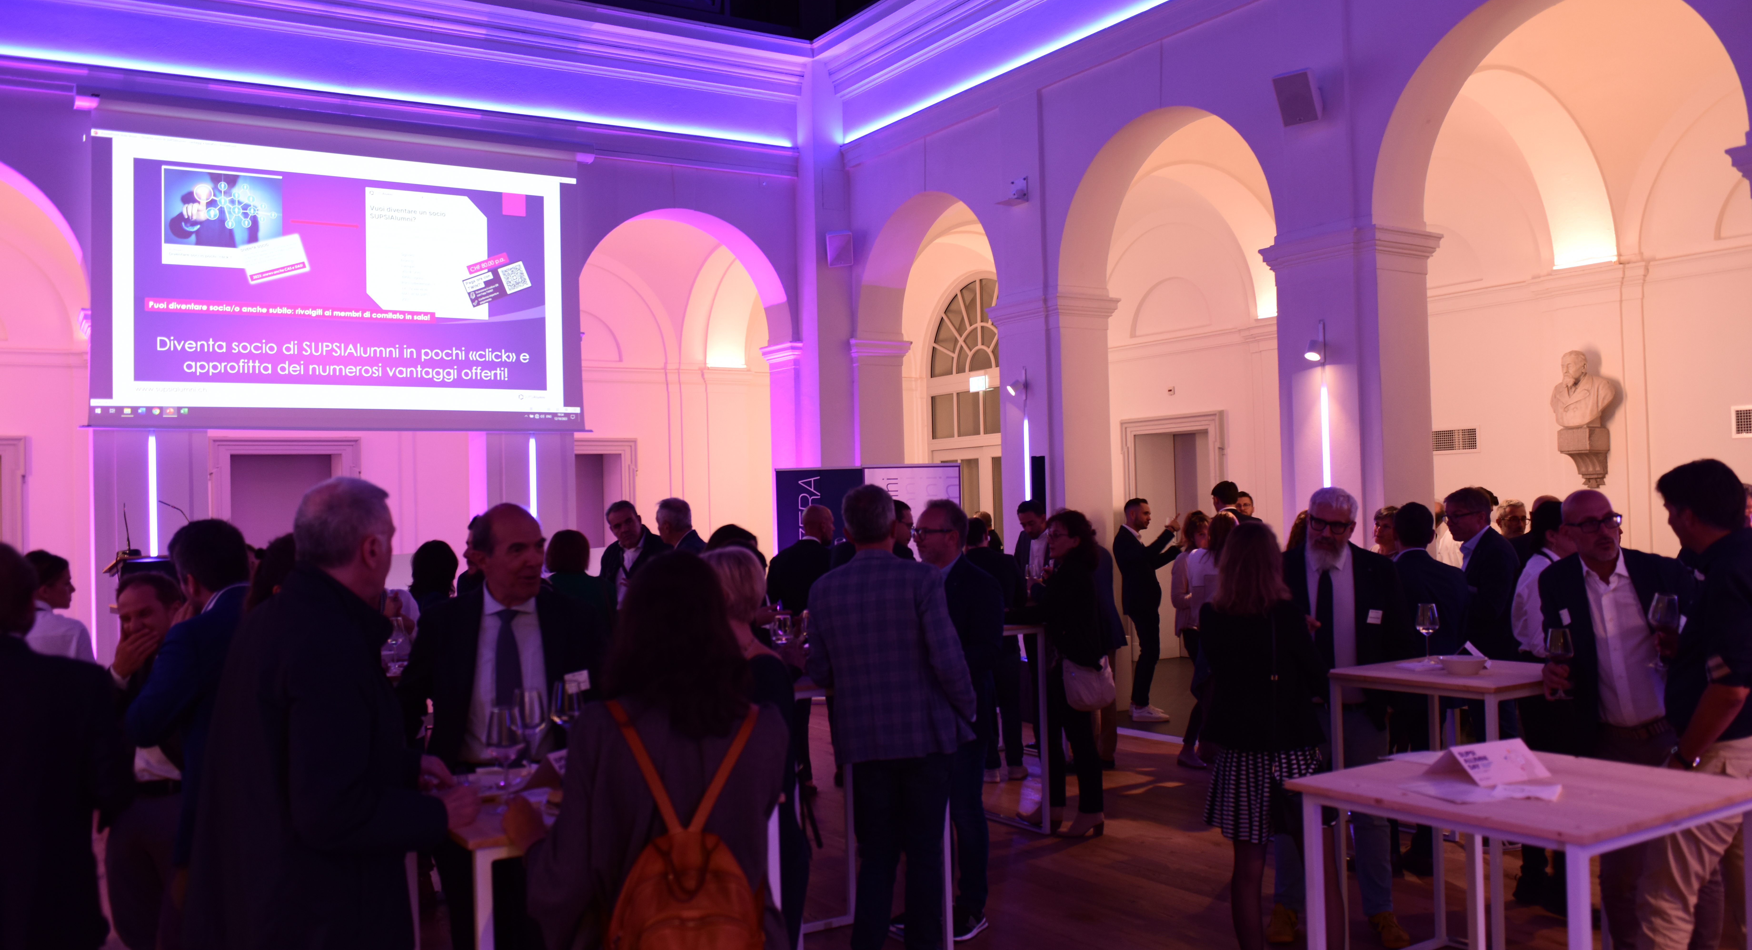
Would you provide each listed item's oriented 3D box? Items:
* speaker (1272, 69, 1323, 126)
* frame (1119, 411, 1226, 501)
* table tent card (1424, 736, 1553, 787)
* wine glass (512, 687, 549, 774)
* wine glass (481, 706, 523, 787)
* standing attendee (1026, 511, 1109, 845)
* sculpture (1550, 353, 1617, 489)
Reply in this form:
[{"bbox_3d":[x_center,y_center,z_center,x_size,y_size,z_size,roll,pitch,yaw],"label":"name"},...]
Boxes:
[{"bbox_3d":[2.619,-2.333,8.381,0.221,0.299,0.190,-3,26,43],"label":"speaker"},{"bbox_3d":[2.892,0.648,13.058,0.200,2.410,1.351,-1,-1,-33],"label":"frame"},{"bbox_3d":[1.370,0.638,3.060,0.216,0.074,0.156,-1,-1,-24],"label":"table tent card"},{"bbox_3d":[-0.843,0.628,3.309,0.086,0.218,0.086,-1,-1,0],"label":"wine glass"},{"bbox_3d":[-0.812,0.620,2.984,0.086,0.218,0.086,-1,-1,0],"label":"wine glass"},{"bbox_3d":[0.997,1.028,7.188,0.500,1.669,0.480,-1,-1,-3],"label":"standing attendee"},{"bbox_3d":[5.152,-0.399,9.924,0.380,0.980,0.500,-1,-2,-34],"label":"sculpture"}]

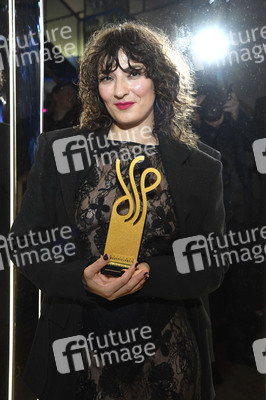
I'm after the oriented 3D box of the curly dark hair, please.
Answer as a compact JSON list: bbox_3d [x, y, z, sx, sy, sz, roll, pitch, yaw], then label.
[{"bbox_3d":[0.018,-0.267,1.250,0.265,0.280,0.250,-2,8,13],"label":"curly dark hair"}]

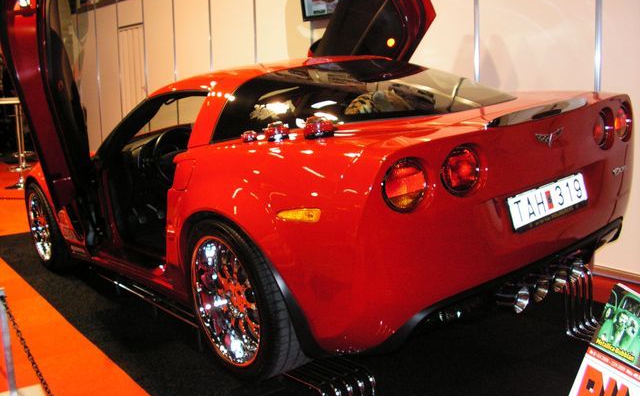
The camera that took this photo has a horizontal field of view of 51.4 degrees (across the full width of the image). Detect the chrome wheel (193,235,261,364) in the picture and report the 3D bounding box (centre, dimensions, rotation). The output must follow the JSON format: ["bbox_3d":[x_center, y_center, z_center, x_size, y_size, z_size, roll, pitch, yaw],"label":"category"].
[{"bbox_3d":[-0.290,0.384,2.661,0.220,0.518,0.518,-15,14,-36],"label":"chrome wheel"}]

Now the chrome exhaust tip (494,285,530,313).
[{"bbox_3d":[0.695,0.373,2.456,0.092,0.092,0.140,-15,14,-36],"label":"chrome exhaust tip"}]

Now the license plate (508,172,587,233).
[{"bbox_3d":[0.844,0.008,2.436,0.480,0.115,0.018,-15,3,-36],"label":"license plate"}]

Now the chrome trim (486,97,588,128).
[{"bbox_3d":[0.794,-0.307,2.386,0.610,0.055,0.065,-15,14,-36],"label":"chrome trim"}]

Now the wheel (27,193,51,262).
[{"bbox_3d":[-1.915,0.186,4.790,0.200,0.503,0.503,-15,14,-36],"label":"wheel"}]

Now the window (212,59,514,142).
[{"bbox_3d":[0.238,-0.501,3.053,1.320,0.300,0.980,-15,14,-36],"label":"window"}]

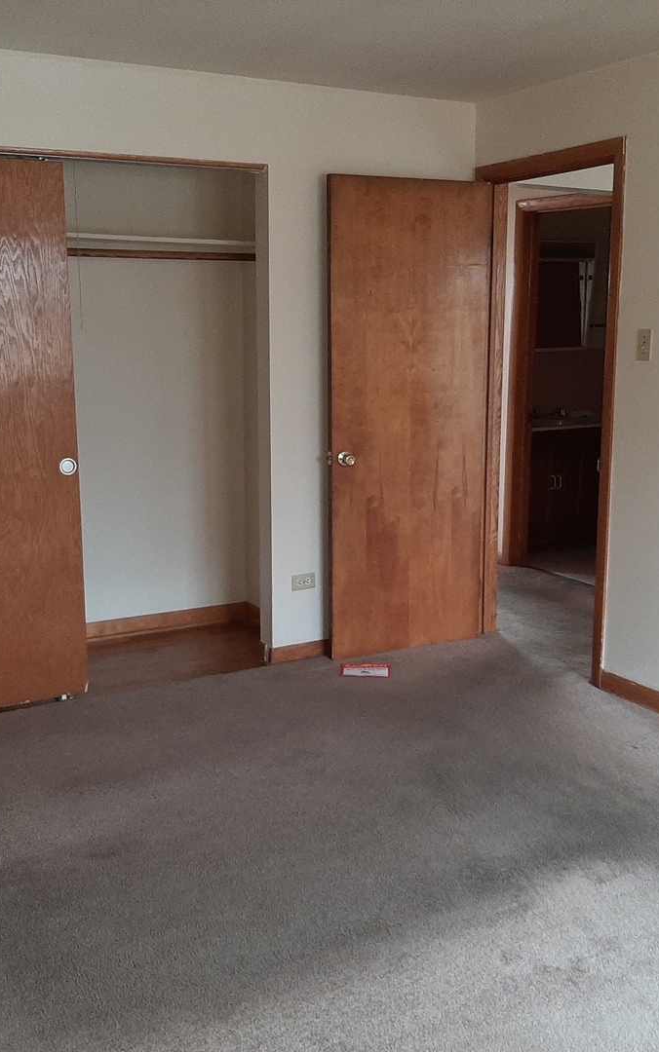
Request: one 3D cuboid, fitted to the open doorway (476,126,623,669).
[{"bbox_3d":[0.938,-0.470,4.510,0.165,2.130,0.904,-7,13,-29],"label":"open doorway"}]

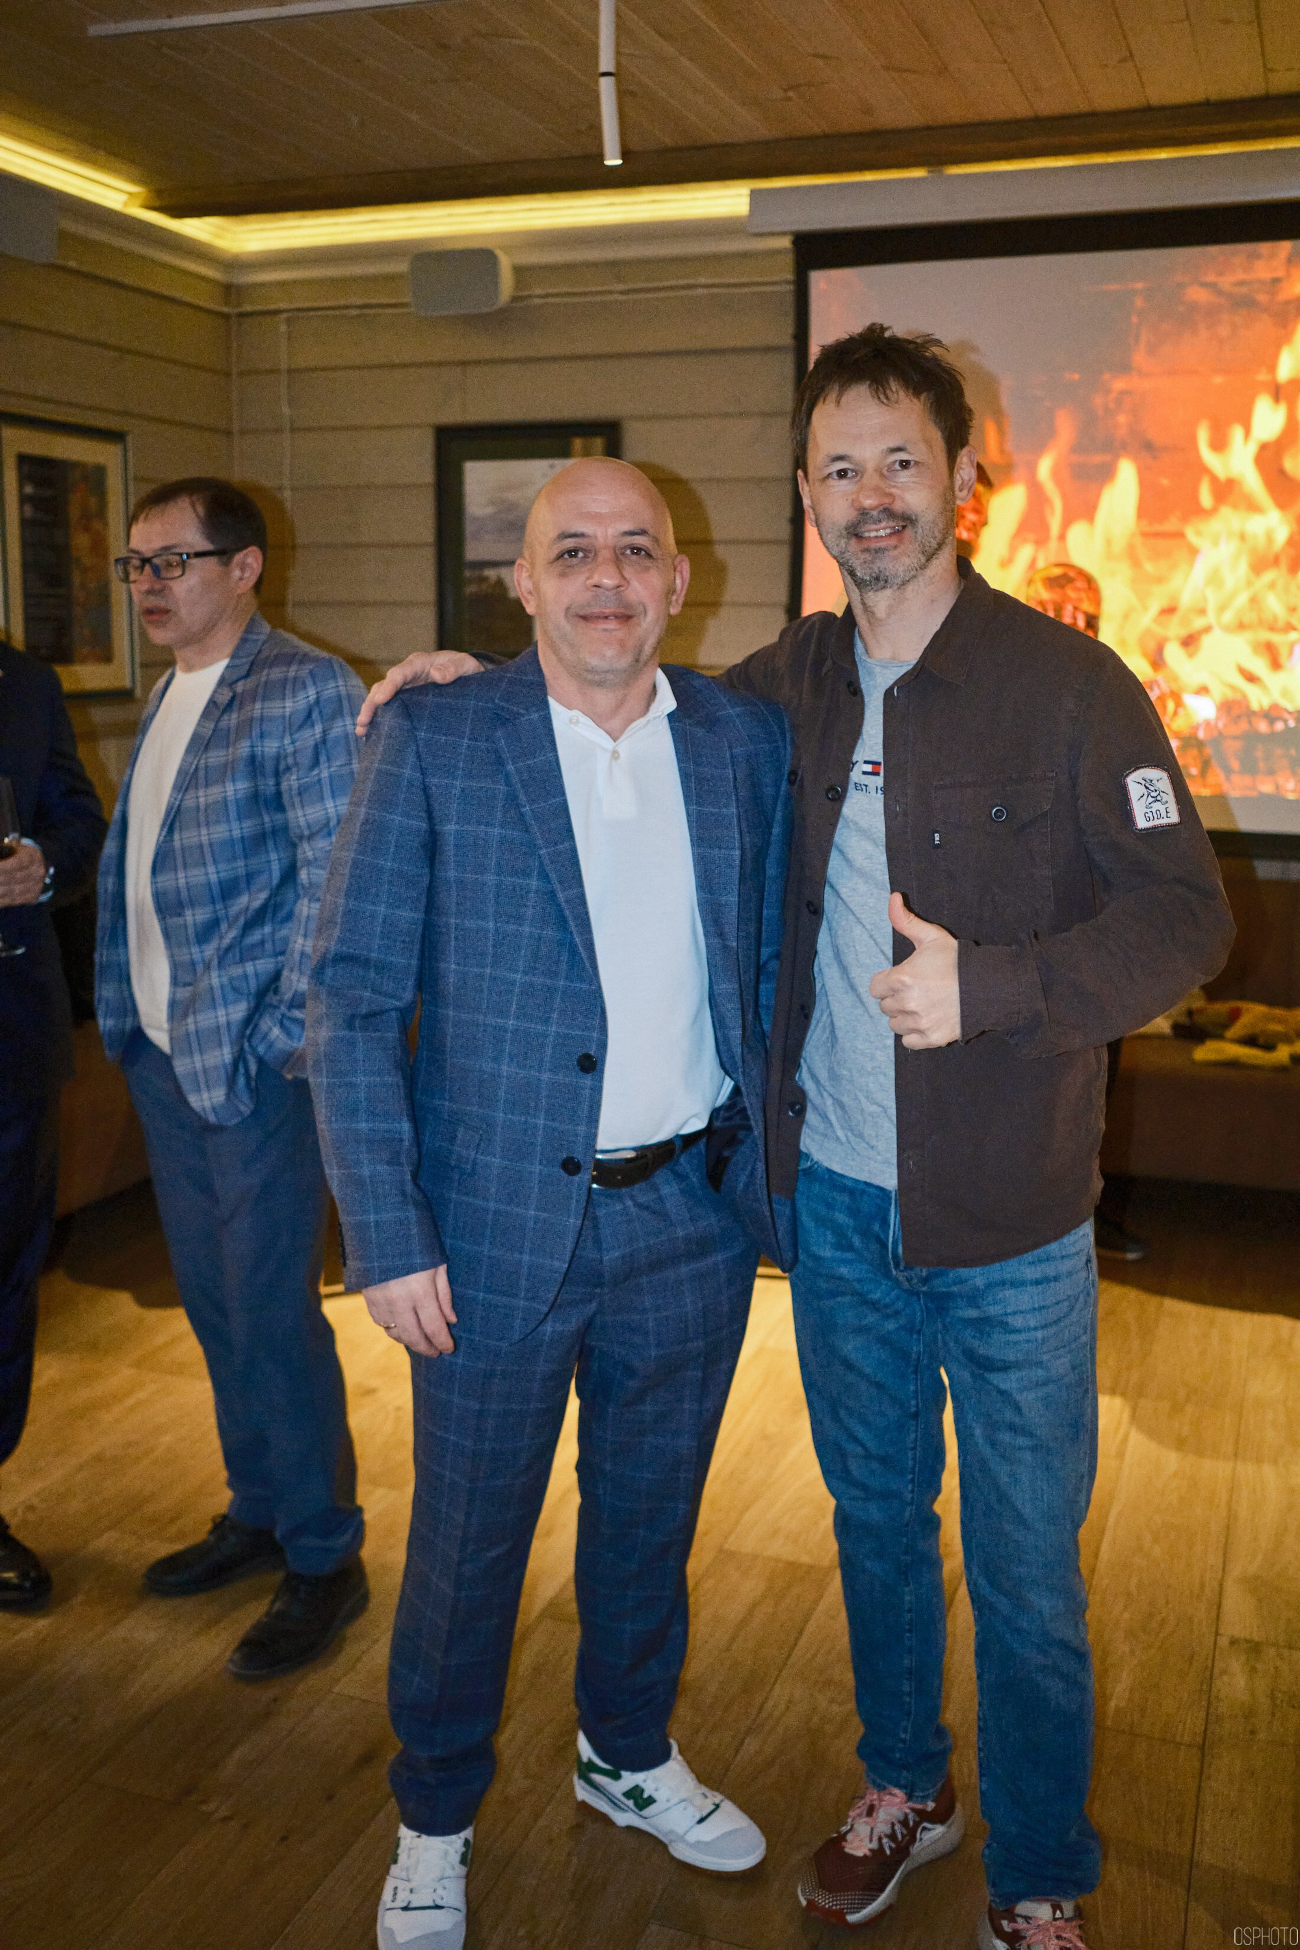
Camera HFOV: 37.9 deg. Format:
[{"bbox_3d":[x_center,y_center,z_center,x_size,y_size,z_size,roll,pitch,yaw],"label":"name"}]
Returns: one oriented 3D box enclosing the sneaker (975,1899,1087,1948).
[{"bbox_3d":[0.455,1.095,2.110,0.110,0.120,0.295,-1,10,-10],"label":"sneaker"}]

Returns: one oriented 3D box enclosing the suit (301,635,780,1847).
[{"bbox_3d":[-0.115,0.344,2.238,0.540,1.430,0.360,-1,10,-10],"label":"suit"}]

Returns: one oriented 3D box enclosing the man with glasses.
[{"bbox_3d":[-0.621,0.140,2.842,0.370,1.710,0.480,-7,13,-37],"label":"man with glasses"}]

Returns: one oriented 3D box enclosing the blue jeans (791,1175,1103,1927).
[{"bbox_3d":[0.340,0.593,2.232,0.370,0.970,0.340,3,11,13],"label":"blue jeans"}]

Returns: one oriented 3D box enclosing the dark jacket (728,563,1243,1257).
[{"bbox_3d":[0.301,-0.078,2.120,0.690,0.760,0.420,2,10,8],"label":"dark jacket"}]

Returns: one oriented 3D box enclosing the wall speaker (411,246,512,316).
[{"bbox_3d":[-0.541,-1.993,5.450,0.280,0.175,0.150,4,11,20],"label":"wall speaker"}]

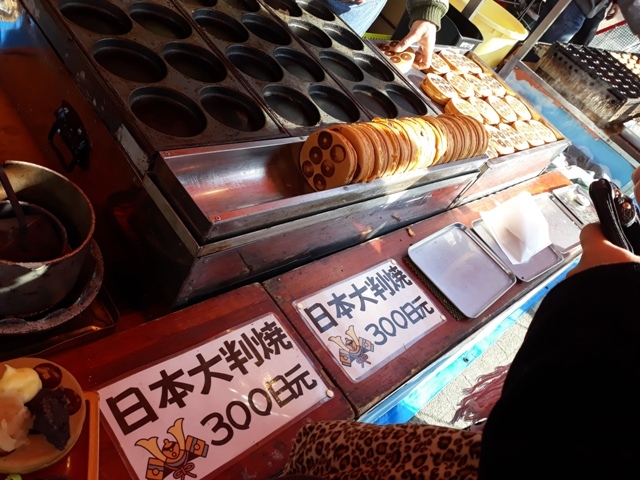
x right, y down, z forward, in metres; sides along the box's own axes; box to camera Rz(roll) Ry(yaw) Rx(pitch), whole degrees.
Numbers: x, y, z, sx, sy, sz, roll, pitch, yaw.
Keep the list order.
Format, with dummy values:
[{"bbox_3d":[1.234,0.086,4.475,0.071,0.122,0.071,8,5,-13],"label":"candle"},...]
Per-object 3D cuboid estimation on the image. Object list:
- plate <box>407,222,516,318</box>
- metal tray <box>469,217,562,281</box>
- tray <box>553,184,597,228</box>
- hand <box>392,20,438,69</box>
[{"bbox_3d":[0.310,0.060,1.087,0.257,0.019,0.193,-22,64,-45],"label":"plate"},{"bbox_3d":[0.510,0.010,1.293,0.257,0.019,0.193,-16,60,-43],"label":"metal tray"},{"bbox_3d":[0.886,-0.104,1.664,0.257,0.019,0.193,-13,59,-42],"label":"tray"},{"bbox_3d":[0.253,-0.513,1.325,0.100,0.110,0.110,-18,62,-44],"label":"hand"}]

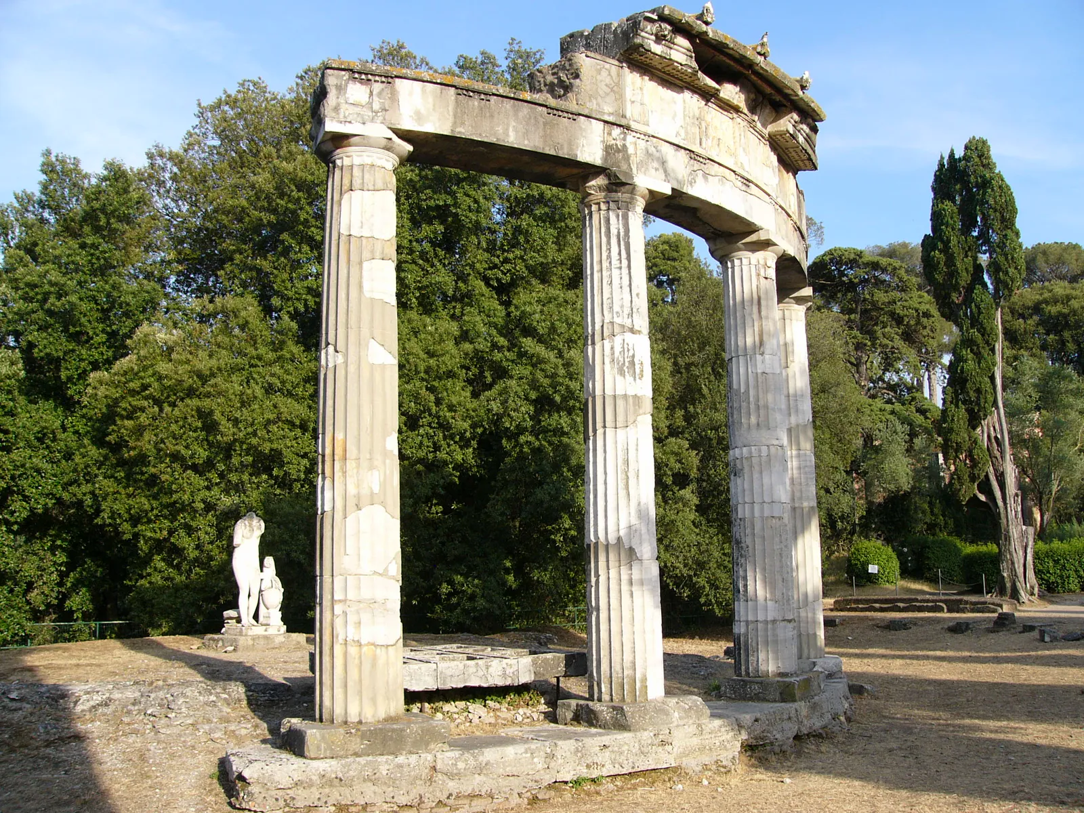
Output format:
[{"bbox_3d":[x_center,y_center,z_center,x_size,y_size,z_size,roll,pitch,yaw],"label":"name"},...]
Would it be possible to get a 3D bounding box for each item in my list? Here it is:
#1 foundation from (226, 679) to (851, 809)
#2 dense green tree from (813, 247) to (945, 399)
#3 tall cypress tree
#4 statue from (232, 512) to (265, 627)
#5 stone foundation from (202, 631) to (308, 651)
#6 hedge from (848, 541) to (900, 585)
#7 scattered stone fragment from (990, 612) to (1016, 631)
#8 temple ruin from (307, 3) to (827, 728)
[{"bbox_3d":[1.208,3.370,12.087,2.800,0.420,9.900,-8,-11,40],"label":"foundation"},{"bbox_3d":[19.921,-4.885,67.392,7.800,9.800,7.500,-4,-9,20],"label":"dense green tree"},{"bbox_3d":[17.227,-1.493,44.659,4.300,18.200,4.000,-4,-9,20],"label":"tall cypress tree"},{"bbox_3d":[-4.387,2.434,16.829,0.460,1.690,0.380,7,-11,-41],"label":"statue"},{"bbox_3d":[-4.252,3.500,16.671,1.180,0.260,1.100,7,-11,-41],"label":"stone foundation"},{"bbox_3d":[13.685,6.414,46.533,2.150,1.850,2.000,-4,-9,20],"label":"hedge"},{"bbox_3d":[11.472,5.352,27.995,0.660,0.450,0.500,-4,-9,20],"label":"scattered stone fragment"},{"bbox_3d":[1.404,-0.511,12.443,2.350,7.000,8.800,-8,-11,40],"label":"temple ruin"}]

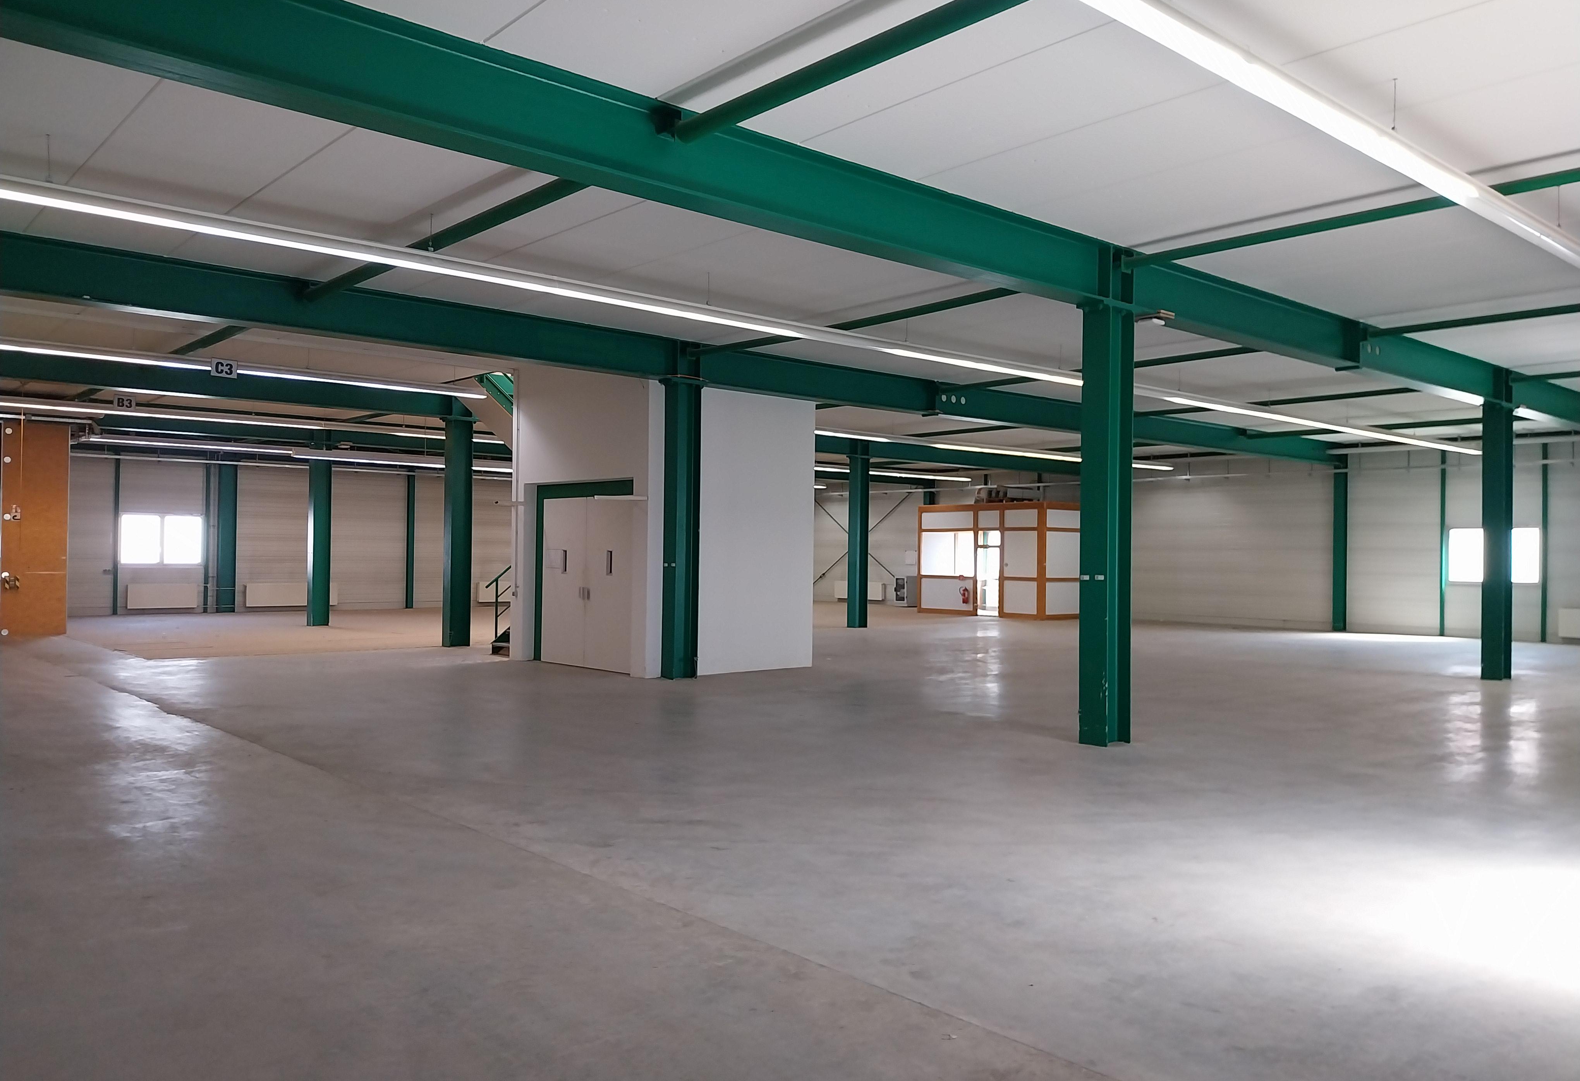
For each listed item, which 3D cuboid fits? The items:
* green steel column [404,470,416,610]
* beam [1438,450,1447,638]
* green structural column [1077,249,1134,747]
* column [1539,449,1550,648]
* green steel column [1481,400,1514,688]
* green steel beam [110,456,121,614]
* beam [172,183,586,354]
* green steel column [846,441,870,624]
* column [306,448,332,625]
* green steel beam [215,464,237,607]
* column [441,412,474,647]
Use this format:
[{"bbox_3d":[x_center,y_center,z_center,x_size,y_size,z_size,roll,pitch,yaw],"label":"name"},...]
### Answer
[{"bbox_3d":[-11.026,-0.018,34.471,0.120,3.985,0.150,1,-1,-41],"label":"green steel column"},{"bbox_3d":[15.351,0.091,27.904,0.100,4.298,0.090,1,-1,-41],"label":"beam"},{"bbox_3d":[2.979,-0.388,11.177,0.388,4.576,0.295,1,-1,-41],"label":"green structural column"},{"bbox_3d":[16.603,-0.001,26.100,0.110,4.450,0.095,1,-1,-41],"label":"column"},{"bbox_3d":[10.571,-0.011,17.744,0.388,4.159,0.295,1,-1,-41],"label":"green steel column"},{"bbox_3d":[-16.982,-0.155,29.945,0.095,4.100,0.110,1,-1,-41],"label":"green steel beam"},{"bbox_3d":[-5.060,-2.592,12.606,0.137,0.137,12.400,1,-1,-41],"label":"beam"},{"bbox_3d":[1.620,-0.071,27.993,0.385,4.300,0.300,1,-1,-41],"label":"green steel column"},{"bbox_3d":[-10.443,-0.125,26.350,0.388,4.037,0.295,1,-1,-41],"label":"column"},{"bbox_3d":[-14.910,-0.119,31.348,0.388,4.019,0.295,1,-1,-41],"label":"green steel beam"},{"bbox_3d":[-5.946,-0.174,21.234,0.385,4.150,0.300,1,-1,-41],"label":"column"}]

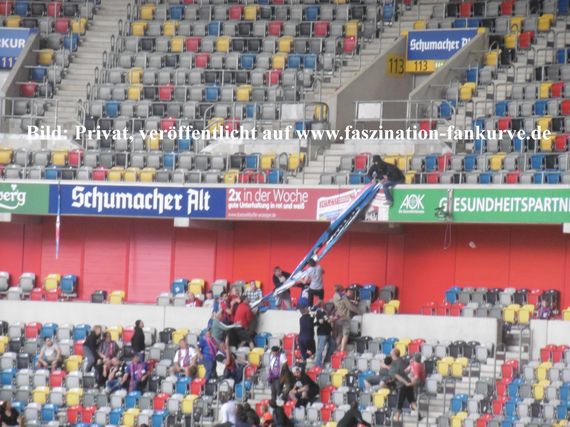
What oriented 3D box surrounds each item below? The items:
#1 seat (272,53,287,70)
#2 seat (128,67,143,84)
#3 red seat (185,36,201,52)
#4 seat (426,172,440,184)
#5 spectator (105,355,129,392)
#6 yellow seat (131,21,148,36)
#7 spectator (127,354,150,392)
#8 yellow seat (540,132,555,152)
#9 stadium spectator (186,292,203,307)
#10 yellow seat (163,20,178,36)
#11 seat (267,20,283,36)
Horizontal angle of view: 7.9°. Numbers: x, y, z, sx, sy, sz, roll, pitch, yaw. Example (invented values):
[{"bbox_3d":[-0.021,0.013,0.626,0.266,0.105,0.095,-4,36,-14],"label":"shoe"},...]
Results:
[{"bbox_3d":[-0.157,-4.340,117.500,0.440,0.480,0.320,1,-2,28],"label":"seat"},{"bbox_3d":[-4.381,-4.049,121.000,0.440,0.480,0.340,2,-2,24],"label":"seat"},{"bbox_3d":[-2.689,-4.903,119.600,0.440,0.480,0.320,1,-2,28],"label":"red seat"},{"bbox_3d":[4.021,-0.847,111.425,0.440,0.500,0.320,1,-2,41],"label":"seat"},{"bbox_3d":[-4.341,4.276,106.000,0.580,1.200,0.800,1,3,35],"label":"spectator"},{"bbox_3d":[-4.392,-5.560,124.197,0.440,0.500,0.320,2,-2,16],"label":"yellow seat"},{"bbox_3d":[-3.774,4.225,106.000,0.620,1.250,0.750,2,-2,22],"label":"spectator"},{"bbox_3d":[6.675,-1.789,104.000,0.250,0.490,0.430,4,-2,-39],"label":"yellow seat"},{"bbox_3d":[-2.419,2.580,110.000,0.520,0.950,0.650,2,-1,25],"label":"stadium spectator"},{"bbox_3d":[-3.341,-5.413,120.600,0.440,0.480,0.320,1,-2,28],"label":"yellow seat"},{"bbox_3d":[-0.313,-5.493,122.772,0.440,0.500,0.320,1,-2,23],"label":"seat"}]

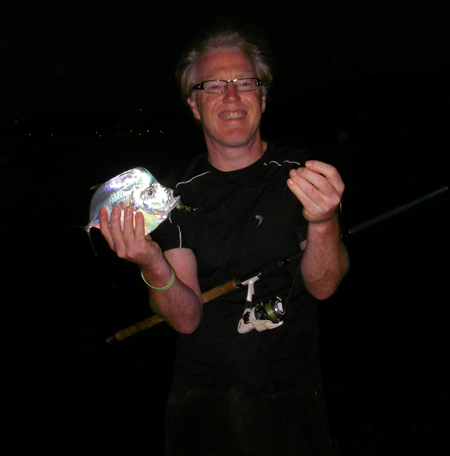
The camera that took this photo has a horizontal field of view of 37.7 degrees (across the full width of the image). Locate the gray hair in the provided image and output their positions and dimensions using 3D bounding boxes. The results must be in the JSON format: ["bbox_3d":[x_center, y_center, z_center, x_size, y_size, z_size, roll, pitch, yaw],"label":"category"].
[{"bbox_3d":[0.002,-0.366,1.480,0.210,0.200,0.205,-4,3,-7],"label":"gray hair"}]

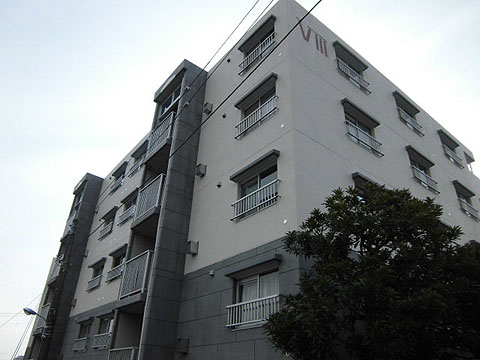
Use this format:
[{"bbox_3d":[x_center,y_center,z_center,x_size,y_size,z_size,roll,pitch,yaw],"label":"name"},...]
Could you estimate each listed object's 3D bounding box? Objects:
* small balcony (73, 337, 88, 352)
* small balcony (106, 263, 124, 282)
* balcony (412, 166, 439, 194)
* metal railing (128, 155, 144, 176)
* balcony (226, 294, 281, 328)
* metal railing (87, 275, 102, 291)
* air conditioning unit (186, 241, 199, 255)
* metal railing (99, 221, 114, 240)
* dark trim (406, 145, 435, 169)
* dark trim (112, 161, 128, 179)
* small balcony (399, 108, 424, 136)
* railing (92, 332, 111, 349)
[{"bbox_3d":[-7.170,7.378,16.203,0.102,0.472,1.846,23,-36,-31],"label":"small balcony"},{"bbox_3d":[-5.454,4.090,15.739,0.102,0.472,1.846,23,-36,-31],"label":"small balcony"},{"bbox_3d":[6.851,0.024,13.236,1.846,0.472,0.102,23,-36,-31],"label":"balcony"},{"bbox_3d":[-5.047,-0.574,17.749,0.140,0.490,1.810,24,-36,-31],"label":"metal railing"},{"bbox_3d":[0.250,2.810,7.588,0.140,0.460,1.780,24,-36,-31],"label":"balcony"},{"bbox_3d":[-7.098,5.075,17.577,0.102,0.472,1.846,23,-36,-31],"label":"metal railing"},{"bbox_3d":[-1.414,2.049,10.780,0.250,0.380,0.280,24,-36,-32],"label":"air conditioning unit"},{"bbox_3d":[-6.876,2.677,18.551,0.110,0.470,1.760,24,-36,-32],"label":"metal railing"},{"bbox_3d":[6.606,-0.832,13.169,1.700,0.140,0.220,24,-36,-31],"label":"dark trim"},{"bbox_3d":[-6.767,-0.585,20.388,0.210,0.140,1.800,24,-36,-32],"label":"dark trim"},{"bbox_3d":[6.646,-2.210,14.010,1.700,0.490,0.140,24,-36,-31],"label":"small balcony"},{"bbox_3d":[-5.510,6.375,14.353,0.102,0.472,1.846,23,-36,-31],"label":"railing"}]

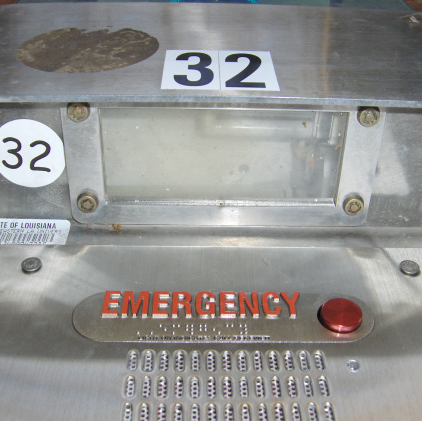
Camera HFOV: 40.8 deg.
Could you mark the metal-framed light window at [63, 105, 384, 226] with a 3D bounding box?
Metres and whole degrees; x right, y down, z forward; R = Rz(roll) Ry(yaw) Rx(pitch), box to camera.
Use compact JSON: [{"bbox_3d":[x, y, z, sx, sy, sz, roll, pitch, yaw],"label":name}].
[{"bbox_3d":[0.007,-0.028,0.315,0.171,0.006,0.080,1,-61,-2],"label":"metal-framed light window"}]

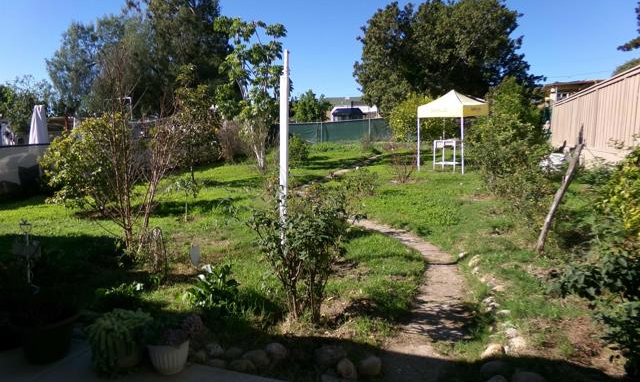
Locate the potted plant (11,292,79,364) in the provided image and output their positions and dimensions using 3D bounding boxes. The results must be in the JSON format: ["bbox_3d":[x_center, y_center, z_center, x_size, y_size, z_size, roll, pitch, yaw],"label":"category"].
[{"bbox_3d":[-1.978,0.967,3.186,0.470,0.450,0.470,0,7,0],"label":"potted plant"}]

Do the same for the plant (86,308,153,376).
[{"bbox_3d":[-1.257,0.930,2.800,0.370,0.300,0.340,0,7,0],"label":"plant"}]

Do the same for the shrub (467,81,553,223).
[{"bbox_3d":[3.190,-0.690,7.500,1.300,2.280,1.300,0,7,0],"label":"shrub"}]

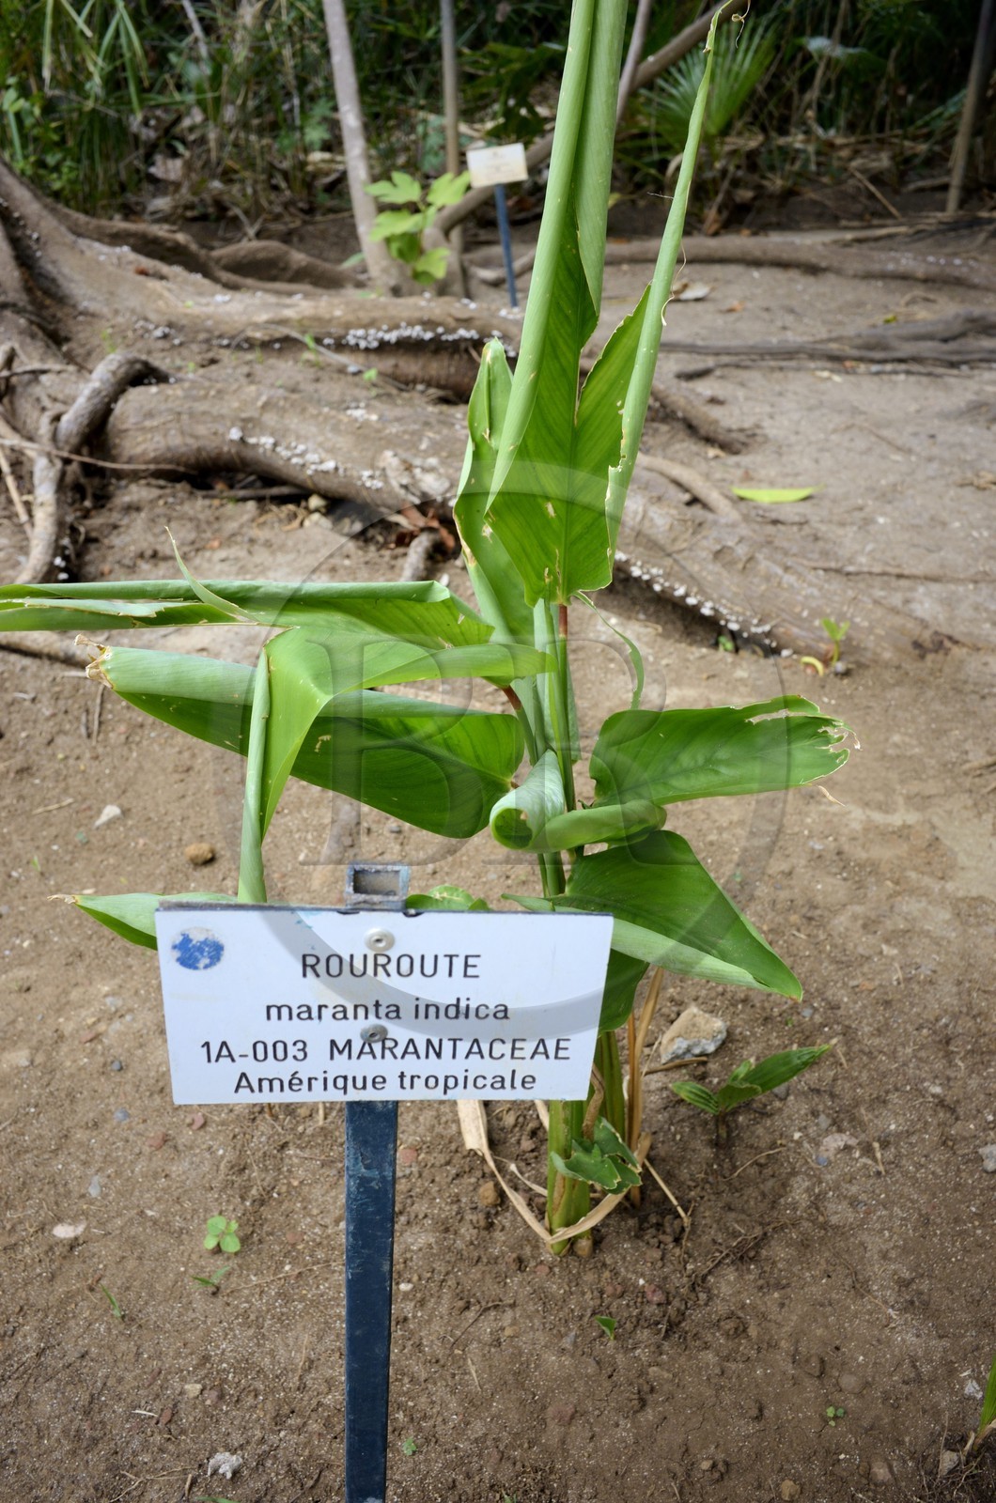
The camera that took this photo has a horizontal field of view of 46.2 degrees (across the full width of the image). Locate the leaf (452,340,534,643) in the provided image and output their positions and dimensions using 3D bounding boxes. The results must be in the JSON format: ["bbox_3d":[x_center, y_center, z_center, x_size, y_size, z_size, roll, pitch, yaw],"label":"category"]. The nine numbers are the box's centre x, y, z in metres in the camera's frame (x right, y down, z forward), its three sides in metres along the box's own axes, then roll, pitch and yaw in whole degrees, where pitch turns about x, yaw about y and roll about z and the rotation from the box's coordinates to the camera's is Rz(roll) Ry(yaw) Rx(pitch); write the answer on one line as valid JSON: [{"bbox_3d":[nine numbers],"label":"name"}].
[{"bbox_3d":[0.000,-0.160,0.725,0.055,0.190,0.045,0,30,0],"label":"leaf"}]

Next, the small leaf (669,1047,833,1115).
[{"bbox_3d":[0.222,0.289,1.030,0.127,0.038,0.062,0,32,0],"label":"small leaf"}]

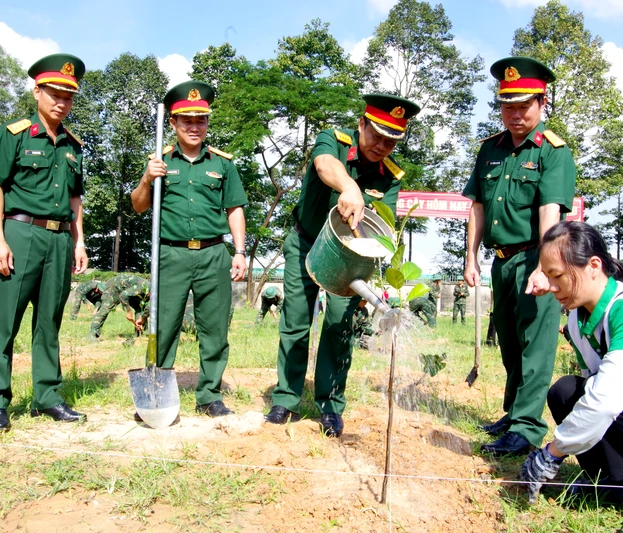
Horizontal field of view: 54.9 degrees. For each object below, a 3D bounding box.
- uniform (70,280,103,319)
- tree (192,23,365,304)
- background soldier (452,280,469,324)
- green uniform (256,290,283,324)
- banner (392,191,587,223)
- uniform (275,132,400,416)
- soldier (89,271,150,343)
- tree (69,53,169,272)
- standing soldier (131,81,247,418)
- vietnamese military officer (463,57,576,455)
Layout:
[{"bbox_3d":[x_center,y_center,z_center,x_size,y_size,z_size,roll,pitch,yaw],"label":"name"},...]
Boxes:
[{"bbox_3d":[-5.805,0.859,15.600,0.850,1.060,0.520,0,-3,32],"label":"uniform"},{"bbox_3d":[-1.872,-5.787,34.000,9.600,16.000,8.600,1,-3,0],"label":"tree"},{"bbox_3d":[5.321,1.225,21.400,0.560,1.740,0.380,1,-3,9],"label":"background soldier"},{"bbox_3d":[-1.037,0.963,14.800,0.650,0.950,0.750,2,-3,-7],"label":"green uniform"},{"bbox_3d":[5.740,-2.002,20.000,6.600,0.780,0.060,1,-3,-1],"label":"banner"},{"bbox_3d":[0.127,0.010,3.040,0.540,1.400,0.480,3,-3,-25],"label":"uniform"},{"bbox_3d":[-3.248,0.687,10.300,1.050,1.080,0.550,0,-3,28],"label":"soldier"},{"bbox_3d":[-12.815,-6.274,40.000,7.200,16.000,6.800,1,-3,0],"label":"tree"},{"bbox_3d":[-0.651,-0.101,3.200,0.600,1.770,0.380,2,-3,-13],"label":"standing soldier"},{"bbox_3d":[0.951,-0.064,2.740,0.500,1.760,0.400,0,-3,33],"label":"vietnamese military officer"}]

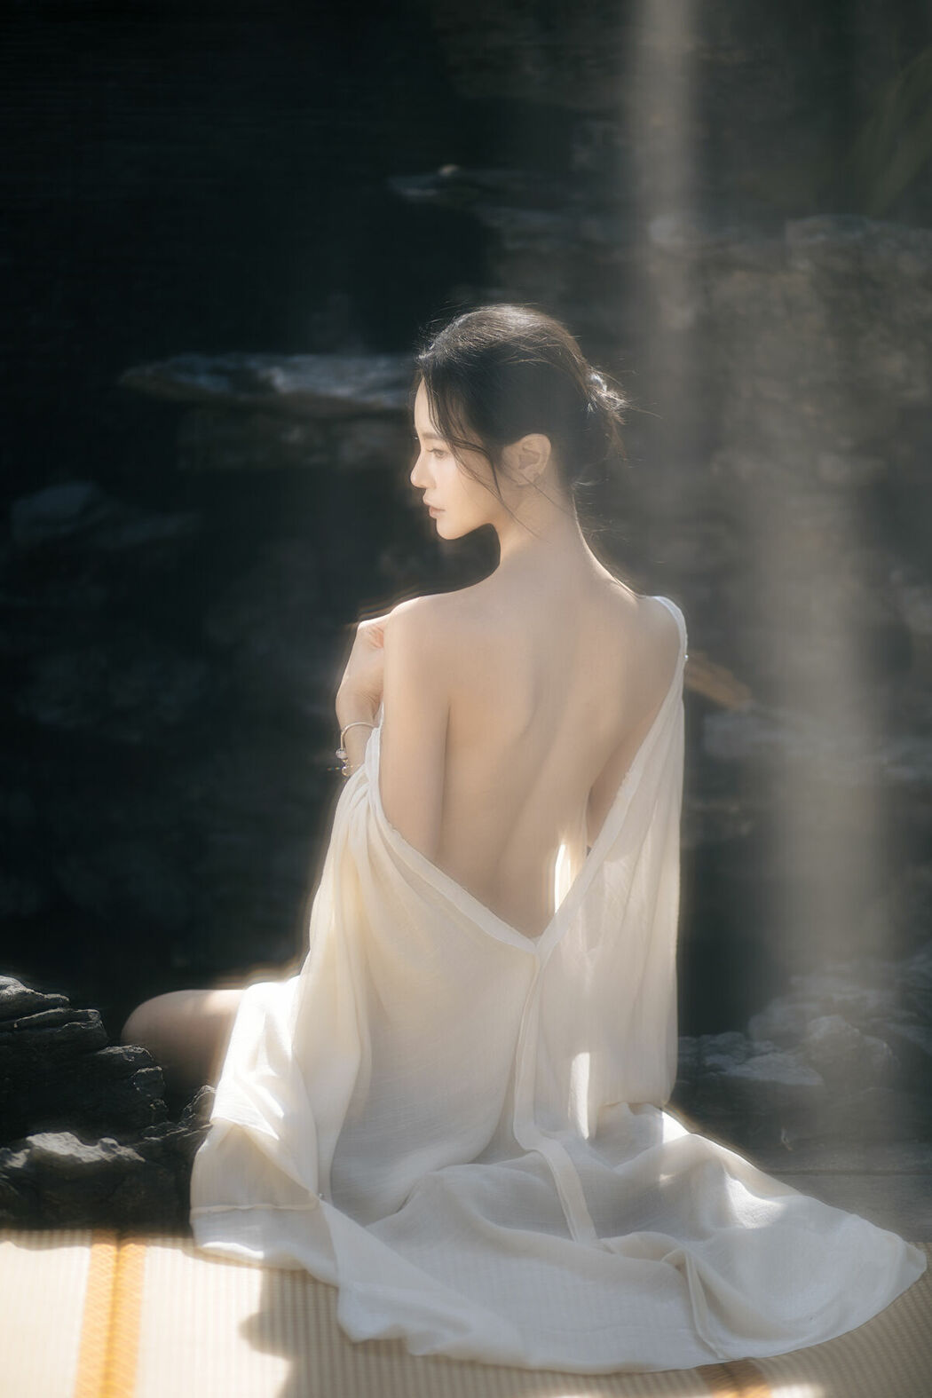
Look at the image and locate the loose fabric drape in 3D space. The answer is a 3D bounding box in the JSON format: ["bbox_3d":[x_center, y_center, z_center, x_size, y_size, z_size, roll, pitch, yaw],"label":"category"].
[{"bbox_3d":[0.066,0.236,3.315,0.710,0.630,0.780,-3,13,-15],"label":"loose fabric drape"}]

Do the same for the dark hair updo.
[{"bbox_3d":[0.054,-0.292,3.300,0.215,0.195,0.175,4,13,14],"label":"dark hair updo"}]

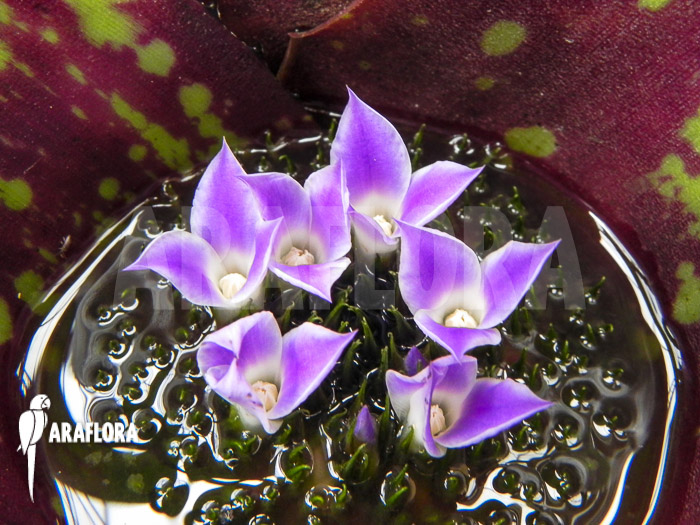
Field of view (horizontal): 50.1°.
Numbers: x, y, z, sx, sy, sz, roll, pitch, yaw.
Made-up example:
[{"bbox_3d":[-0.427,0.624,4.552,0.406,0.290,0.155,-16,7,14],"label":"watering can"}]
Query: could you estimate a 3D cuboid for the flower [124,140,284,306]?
[{"bbox_3d":[-0.026,-0.005,0.131,0.028,0.024,0.025,0,45,0],"label":"flower"}]

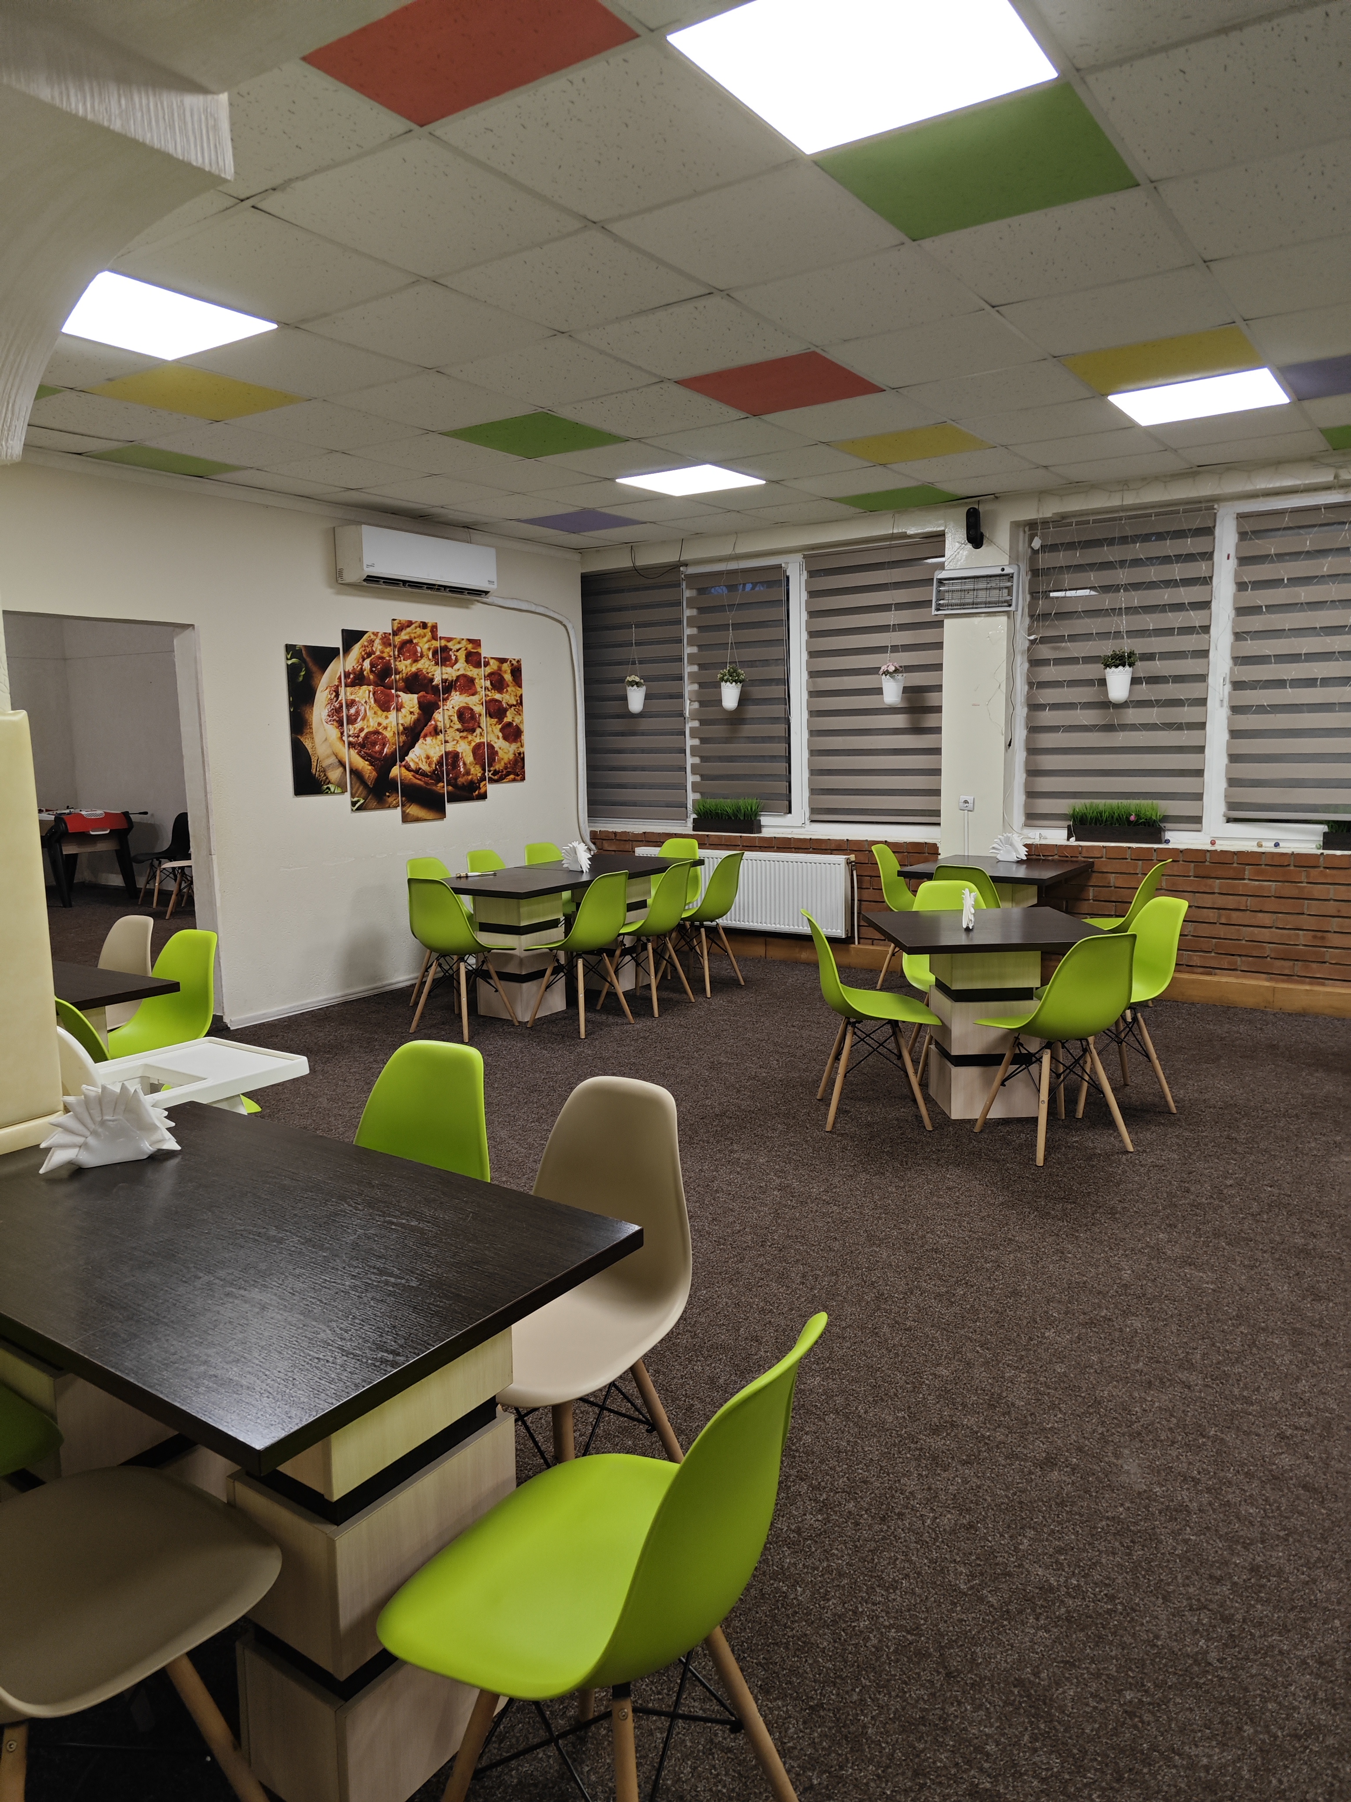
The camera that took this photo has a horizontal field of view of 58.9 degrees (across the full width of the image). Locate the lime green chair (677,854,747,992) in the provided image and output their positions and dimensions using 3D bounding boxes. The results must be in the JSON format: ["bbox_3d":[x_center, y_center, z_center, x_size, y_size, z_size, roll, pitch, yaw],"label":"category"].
[{"bbox_3d":[0.144,0.108,6.921,0.515,0.800,0.455,4,10,34],"label":"lime green chair"}]

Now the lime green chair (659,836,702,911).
[{"bbox_3d":[-0.069,0.027,7.573,0.450,0.805,0.520,3,9,27],"label":"lime green chair"}]

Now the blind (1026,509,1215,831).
[{"bbox_3d":[2.369,-1.223,6.479,0.940,1.667,0.060,4,9,34],"label":"blind"}]

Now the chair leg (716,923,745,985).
[{"bbox_3d":[0.330,0.320,7.084,0.030,0.398,0.030,-16,11,39],"label":"chair leg"}]

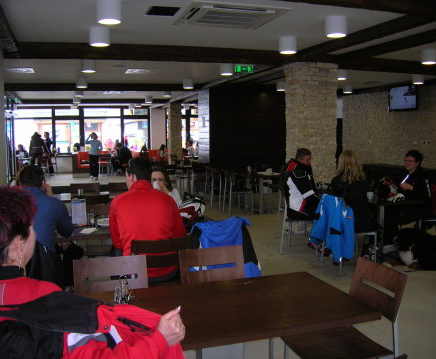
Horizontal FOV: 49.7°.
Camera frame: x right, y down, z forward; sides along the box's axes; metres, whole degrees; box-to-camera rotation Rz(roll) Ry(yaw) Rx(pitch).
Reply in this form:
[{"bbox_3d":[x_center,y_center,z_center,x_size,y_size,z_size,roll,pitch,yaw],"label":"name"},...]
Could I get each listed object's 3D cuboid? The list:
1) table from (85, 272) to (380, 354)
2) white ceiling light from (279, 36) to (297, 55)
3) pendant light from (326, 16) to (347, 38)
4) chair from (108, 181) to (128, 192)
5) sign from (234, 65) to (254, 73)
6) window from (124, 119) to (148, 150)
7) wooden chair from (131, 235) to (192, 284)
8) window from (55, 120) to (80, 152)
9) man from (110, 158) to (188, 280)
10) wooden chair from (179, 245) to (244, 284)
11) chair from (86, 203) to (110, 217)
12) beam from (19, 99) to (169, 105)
[{"bbox_3d":[-0.007,0.971,2.335,1.400,0.745,0.730,-2,6,-18],"label":"table"},{"bbox_3d":[0.969,-1.831,6.447,0.235,0.190,0.235,-2,6,-18],"label":"white ceiling light"},{"bbox_3d":[1.212,-1.554,4.799,0.214,0.175,0.214,-1,6,0],"label":"pendant light"},{"bbox_3d":[-1.429,0.496,7.345,0.448,0.837,0.542,-3,6,-18],"label":"chair"},{"bbox_3d":[0.448,-1.855,7.935,0.345,0.148,0.059,-3,6,-18],"label":"sign"},{"bbox_3d":[-3.564,-1.917,20.510,1.064,1.497,0.118,-3,6,-18],"label":"window"},{"bbox_3d":[-0.477,0.823,3.667,0.430,0.840,0.520,-3,6,-18],"label":"wooden chair"},{"bbox_3d":[-6.218,-1.762,19.467,1.080,1.370,0.100,-2,6,-18],"label":"window"},{"bbox_3d":[-0.556,0.531,3.738,0.560,1.400,0.740,-2,6,-18],"label":"man"},{"bbox_3d":[0.042,0.877,2.792,0.430,0.860,0.520,-2,6,-18],"label":"wooden chair"},{"bbox_3d":[-1.229,0.722,5.069,0.448,0.837,0.542,-3,6,-18],"label":"chair"},{"bbox_3d":[-4.224,-2.725,16.469,5.009,0.160,0.280,-3,6,-18],"label":"beam"}]

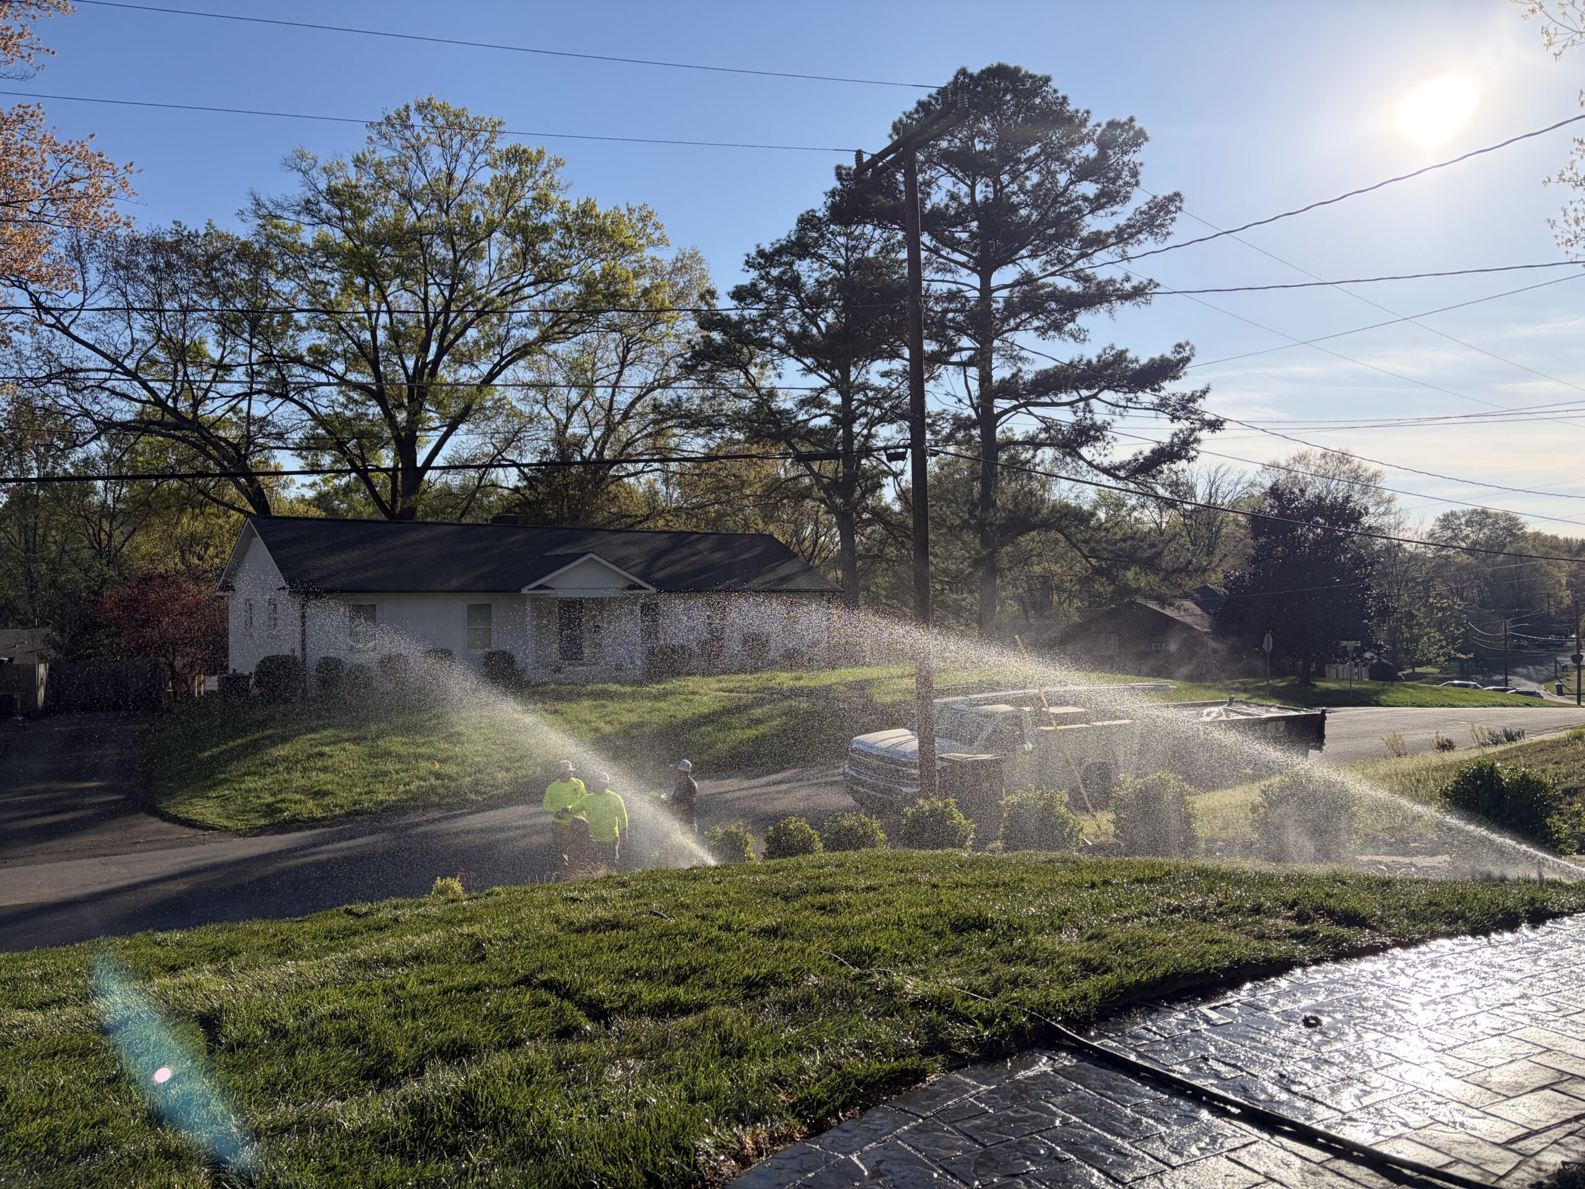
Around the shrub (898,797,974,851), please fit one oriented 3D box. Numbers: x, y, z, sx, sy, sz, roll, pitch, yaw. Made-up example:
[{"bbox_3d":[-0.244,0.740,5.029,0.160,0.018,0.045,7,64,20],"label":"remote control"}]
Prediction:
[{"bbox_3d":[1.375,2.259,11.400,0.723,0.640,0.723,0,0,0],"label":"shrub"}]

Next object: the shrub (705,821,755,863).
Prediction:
[{"bbox_3d":[-0.725,2.969,13.875,0.636,0.640,0.636,-1,-1,0],"label":"shrub"}]

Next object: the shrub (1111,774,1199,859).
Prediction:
[{"bbox_3d":[2.748,1.680,9.000,0.655,0.655,0.655,0,0,0],"label":"shrub"}]

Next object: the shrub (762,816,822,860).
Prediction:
[{"bbox_3d":[0.004,2.717,12.903,0.661,0.640,0.661,-1,-1,0],"label":"shrub"}]

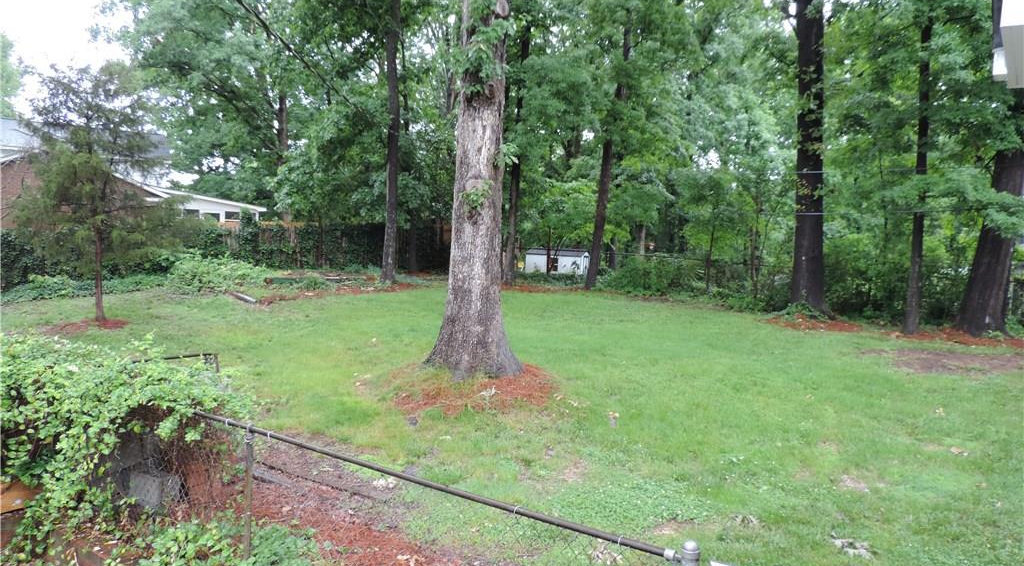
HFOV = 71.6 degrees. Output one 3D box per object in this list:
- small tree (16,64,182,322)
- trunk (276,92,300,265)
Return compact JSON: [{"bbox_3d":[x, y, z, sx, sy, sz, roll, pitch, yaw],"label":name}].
[{"bbox_3d":[-8.481,-1.831,14.598,3.250,5.220,3.250,1,6,0],"label":"small tree"},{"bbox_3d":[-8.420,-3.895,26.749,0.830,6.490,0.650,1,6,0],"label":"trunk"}]

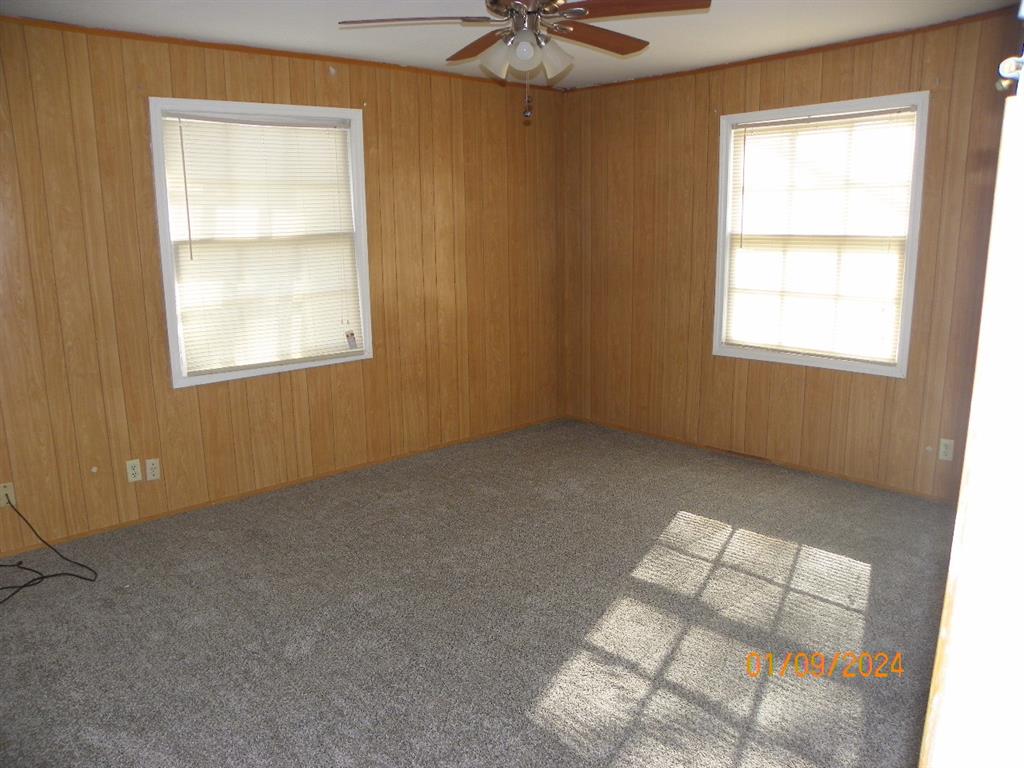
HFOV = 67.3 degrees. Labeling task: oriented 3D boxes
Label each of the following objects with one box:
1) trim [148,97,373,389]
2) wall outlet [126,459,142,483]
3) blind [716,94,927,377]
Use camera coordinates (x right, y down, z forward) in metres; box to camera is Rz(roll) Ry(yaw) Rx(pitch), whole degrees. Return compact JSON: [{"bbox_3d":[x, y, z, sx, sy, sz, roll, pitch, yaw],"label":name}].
[{"bbox_3d":[-1.331,-0.783,4.304,1.190,1.458,0.070,-11,16,-40],"label":"trim"},{"bbox_3d":[-1.946,0.451,3.967,0.070,0.114,0.012,-11,16,-40],"label":"wall outlet"},{"bbox_3d":[1.691,-0.823,4.385,0.100,1.449,1.191,-11,16,-40],"label":"blind"}]

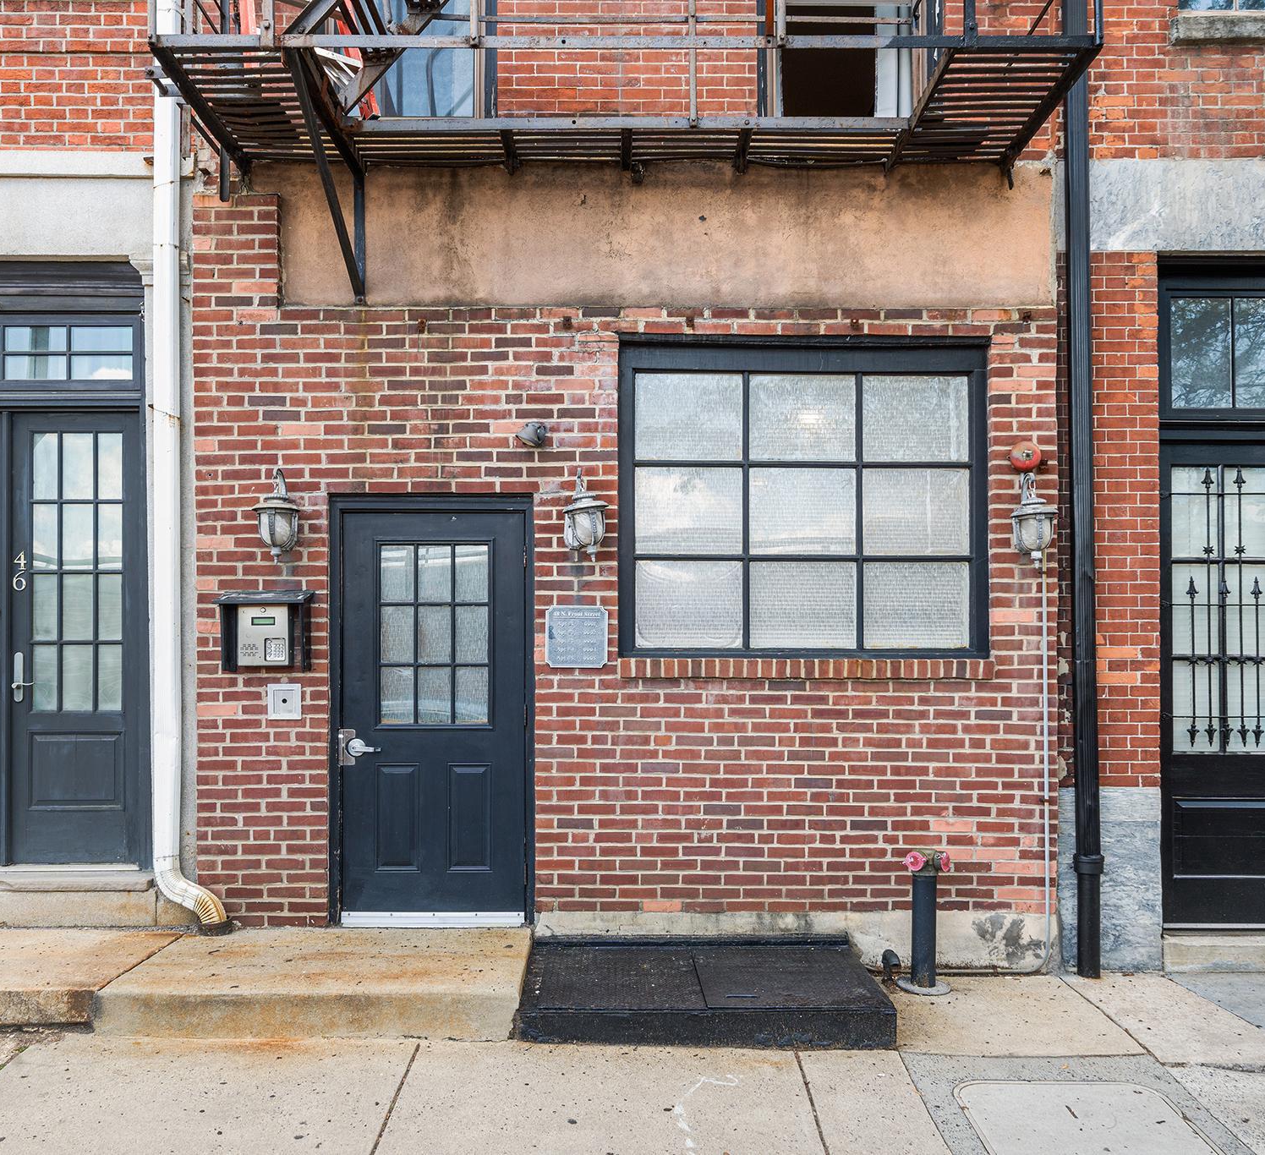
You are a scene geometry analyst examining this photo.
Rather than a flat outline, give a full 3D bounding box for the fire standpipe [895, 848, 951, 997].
[{"bbox_3d":[1.373,1.619,5.465,0.240,0.653,0.250,0,-1,0],"label":"fire standpipe"}]

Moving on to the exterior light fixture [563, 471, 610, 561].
[{"bbox_3d":[-0.221,-0.288,5.487,0.218,0.429,0.270,0,-1,0],"label":"exterior light fixture"}]

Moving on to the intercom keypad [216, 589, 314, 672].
[{"bbox_3d":[-1.768,0.258,5.572,0.423,0.390,0.185,0,-1,0],"label":"intercom keypad"}]

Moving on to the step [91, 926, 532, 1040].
[{"bbox_3d":[-1.321,1.795,5.175,1.707,0.174,0.950,0,-1,0],"label":"step"}]

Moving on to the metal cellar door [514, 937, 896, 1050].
[{"bbox_3d":[0.296,1.846,5.190,1.548,0.185,0.940,0,-1,0],"label":"metal cellar door"}]

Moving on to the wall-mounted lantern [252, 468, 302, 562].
[{"bbox_3d":[-1.677,-0.290,5.475,0.229,0.447,0.270,0,-1,0],"label":"wall-mounted lantern"}]

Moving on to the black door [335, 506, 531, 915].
[{"bbox_3d":[-0.974,0.663,5.689,0.946,2.017,0.070,0,-1,0],"label":"black door"}]

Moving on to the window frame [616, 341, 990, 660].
[{"bbox_3d":[0.832,-0.334,5.701,1.753,1.433,0.080,0,-1,0],"label":"window frame"}]

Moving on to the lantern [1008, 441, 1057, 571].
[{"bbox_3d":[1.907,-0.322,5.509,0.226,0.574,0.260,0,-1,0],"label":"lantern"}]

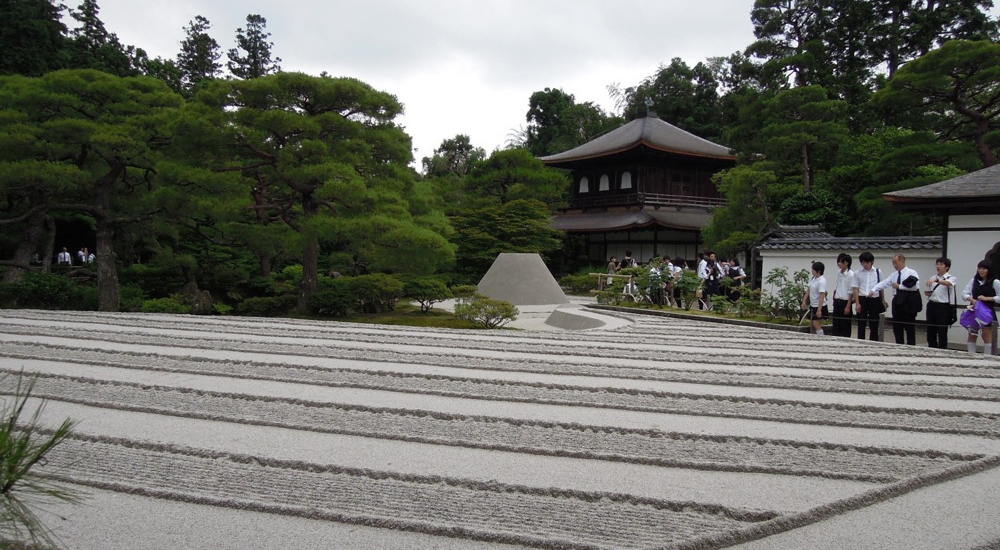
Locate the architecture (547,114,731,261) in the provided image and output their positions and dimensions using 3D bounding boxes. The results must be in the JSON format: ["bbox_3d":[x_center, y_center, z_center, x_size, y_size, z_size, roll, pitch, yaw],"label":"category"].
[{"bbox_3d":[8.371,-4.497,39.880,9.300,9.889,9.500,0,2,-31],"label":"architecture"}]

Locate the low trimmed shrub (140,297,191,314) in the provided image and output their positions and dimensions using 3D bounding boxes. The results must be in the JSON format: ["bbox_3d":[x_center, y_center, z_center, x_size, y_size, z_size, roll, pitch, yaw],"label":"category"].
[{"bbox_3d":[-7.697,0.727,16.000,1.164,0.448,1.020,0,2,-26],"label":"low trimmed shrub"}]

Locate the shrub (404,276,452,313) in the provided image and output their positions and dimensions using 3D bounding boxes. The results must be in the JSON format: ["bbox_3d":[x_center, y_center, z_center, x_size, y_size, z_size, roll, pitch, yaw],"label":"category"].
[{"bbox_3d":[-1.805,0.486,17.500,1.175,0.869,1.151,1,2,-6],"label":"shrub"}]

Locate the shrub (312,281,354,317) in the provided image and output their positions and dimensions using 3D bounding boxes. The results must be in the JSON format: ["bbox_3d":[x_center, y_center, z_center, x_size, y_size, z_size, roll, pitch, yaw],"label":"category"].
[{"bbox_3d":[-3.867,0.546,16.100,0.946,0.811,0.927,1,2,-13],"label":"shrub"}]

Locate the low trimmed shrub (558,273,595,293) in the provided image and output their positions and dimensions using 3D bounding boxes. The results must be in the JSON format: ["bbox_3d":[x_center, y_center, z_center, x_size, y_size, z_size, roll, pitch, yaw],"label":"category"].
[{"bbox_3d":[3.123,0.327,28.300,1.584,0.831,1.469,1,2,6],"label":"low trimmed shrub"}]

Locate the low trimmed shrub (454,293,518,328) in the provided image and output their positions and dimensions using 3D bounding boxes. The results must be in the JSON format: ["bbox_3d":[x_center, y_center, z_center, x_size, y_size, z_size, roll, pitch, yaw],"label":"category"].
[{"bbox_3d":[-0.278,0.732,14.300,1.280,0.720,1.188,1,2,-1],"label":"low trimmed shrub"}]

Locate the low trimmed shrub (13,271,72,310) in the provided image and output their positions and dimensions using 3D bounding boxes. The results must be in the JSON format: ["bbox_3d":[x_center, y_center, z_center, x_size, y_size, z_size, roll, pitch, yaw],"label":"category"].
[{"bbox_3d":[-11.218,0.417,17.000,1.427,0.928,1.324,0,2,-33],"label":"low trimmed shrub"}]

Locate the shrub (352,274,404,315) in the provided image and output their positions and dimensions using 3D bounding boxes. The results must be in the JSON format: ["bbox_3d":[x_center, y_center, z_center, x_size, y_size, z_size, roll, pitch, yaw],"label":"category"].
[{"bbox_3d":[-3.039,0.471,17.200,1.299,0.939,1.273,1,2,-10],"label":"shrub"}]

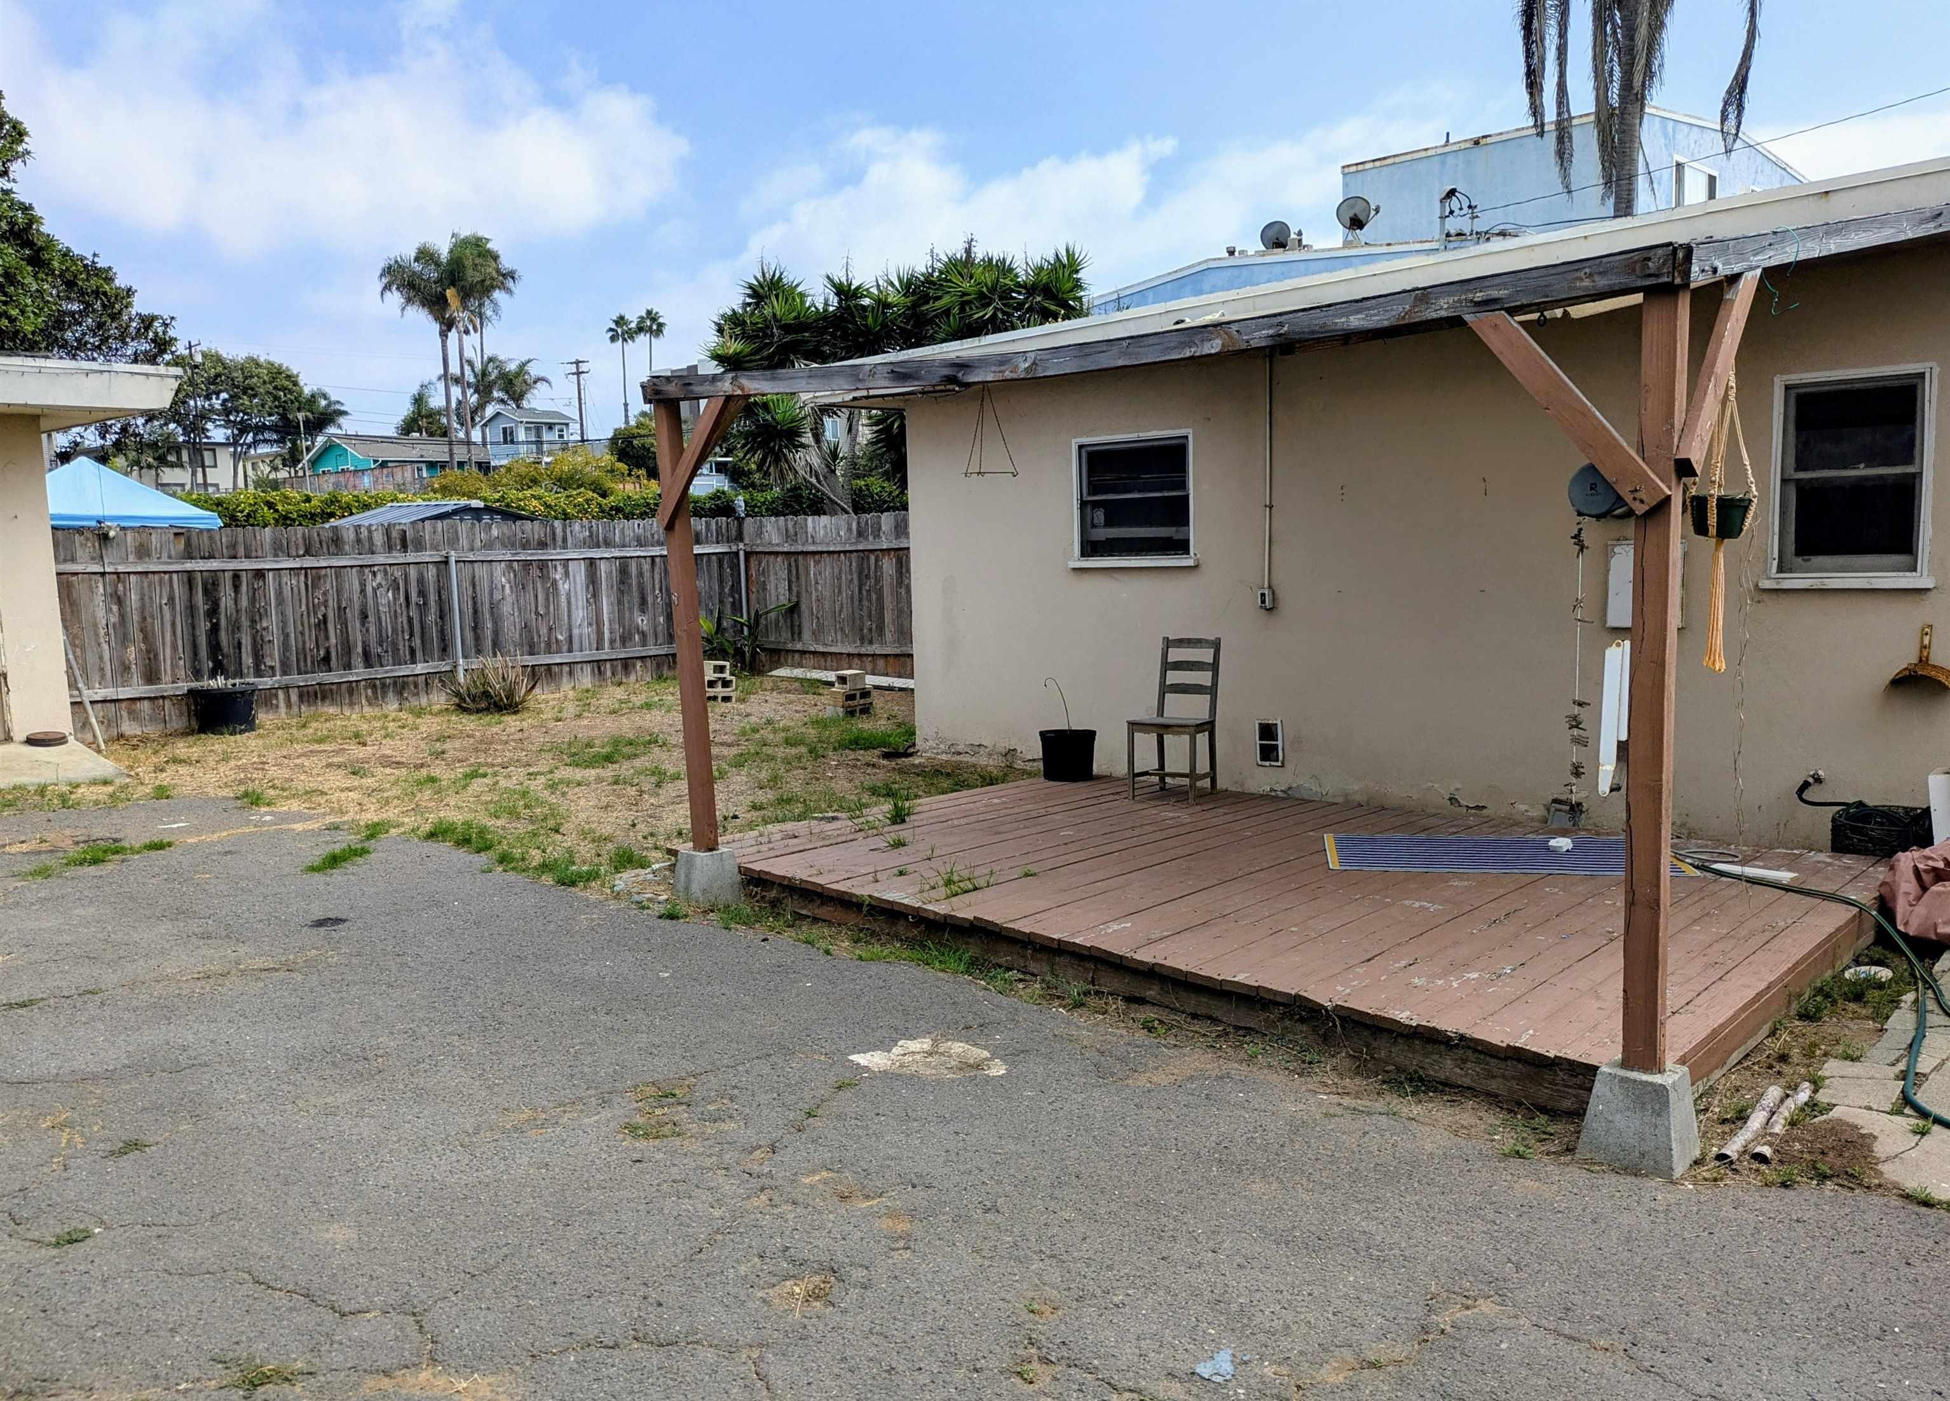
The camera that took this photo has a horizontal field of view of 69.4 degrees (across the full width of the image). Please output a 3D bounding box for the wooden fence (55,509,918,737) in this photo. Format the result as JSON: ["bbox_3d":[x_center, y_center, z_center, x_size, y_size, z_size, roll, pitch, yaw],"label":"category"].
[{"bbox_3d":[-4.253,-0.859,13.375,7.160,1.880,2.900,-6,8,-39],"label":"wooden fence"}]

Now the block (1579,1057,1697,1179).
[{"bbox_3d":[1.856,1.142,3.921,0.250,0.247,0.250,4,8,43],"label":"block"}]

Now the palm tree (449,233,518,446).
[{"bbox_3d":[-27.726,-19.531,80.736,4.600,14.160,4.600,-3,6,-18],"label":"palm tree"}]

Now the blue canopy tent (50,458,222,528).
[{"bbox_3d":[-14.077,-2.204,22.474,3.050,3.330,3.050,4,8,43],"label":"blue canopy tent"}]

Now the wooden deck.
[{"bbox_3d":[1.248,0.845,6.663,4.820,0.190,3.290,4,8,43],"label":"wooden deck"}]

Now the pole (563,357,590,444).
[{"bbox_3d":[-31.487,-22.319,112.523,2.300,9.940,0.500,-3,6,-15],"label":"pole"}]

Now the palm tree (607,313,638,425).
[{"bbox_3d":[-34.355,-30.196,138.813,3.000,15.540,3.000,-3,6,-13],"label":"palm tree"}]

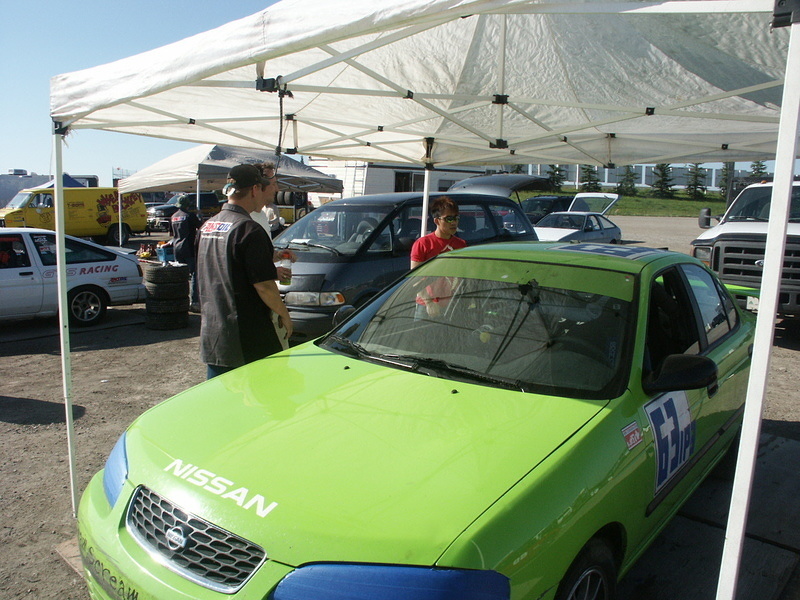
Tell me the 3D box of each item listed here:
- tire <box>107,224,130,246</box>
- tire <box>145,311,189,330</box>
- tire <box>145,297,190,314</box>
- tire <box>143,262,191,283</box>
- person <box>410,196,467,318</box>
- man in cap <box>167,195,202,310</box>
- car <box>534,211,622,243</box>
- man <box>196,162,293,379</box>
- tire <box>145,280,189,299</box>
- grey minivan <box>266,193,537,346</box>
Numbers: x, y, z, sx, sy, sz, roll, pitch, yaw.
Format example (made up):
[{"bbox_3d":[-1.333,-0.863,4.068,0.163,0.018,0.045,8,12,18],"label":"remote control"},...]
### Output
[{"bbox_3d":[-10.076,-2.246,24.100,0.730,0.730,0.230,-3,9,-28],"label":"tire"},{"bbox_3d":[-3.108,0.230,8.940,0.570,0.200,0.570,-2,8,-20],"label":"tire"},{"bbox_3d":[-3.094,0.033,8.910,0.570,0.200,0.570,-2,8,-20],"label":"tire"},{"bbox_3d":[-3.083,-0.363,8.850,0.570,0.200,0.570,-2,8,-20],"label":"tire"},{"bbox_3d":[0.282,0.100,4.850,0.470,1.680,0.330,-4,9,-30],"label":"person"},{"bbox_3d":[-3.233,-0.710,10.100,0.550,1.740,0.450,4,8,22],"label":"man in cap"},{"bbox_3d":[4.630,-1.691,18.600,1.650,1.330,4.200,7,10,38],"label":"car"},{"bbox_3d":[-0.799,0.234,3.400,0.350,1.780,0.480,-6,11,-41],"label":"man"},{"bbox_3d":[-3.094,-0.165,8.880,0.570,0.200,0.570,-2,8,-20],"label":"tire"},{"bbox_3d":[-0.013,-0.484,8.750,1.800,1.770,4.750,7,10,38],"label":"grey minivan"}]

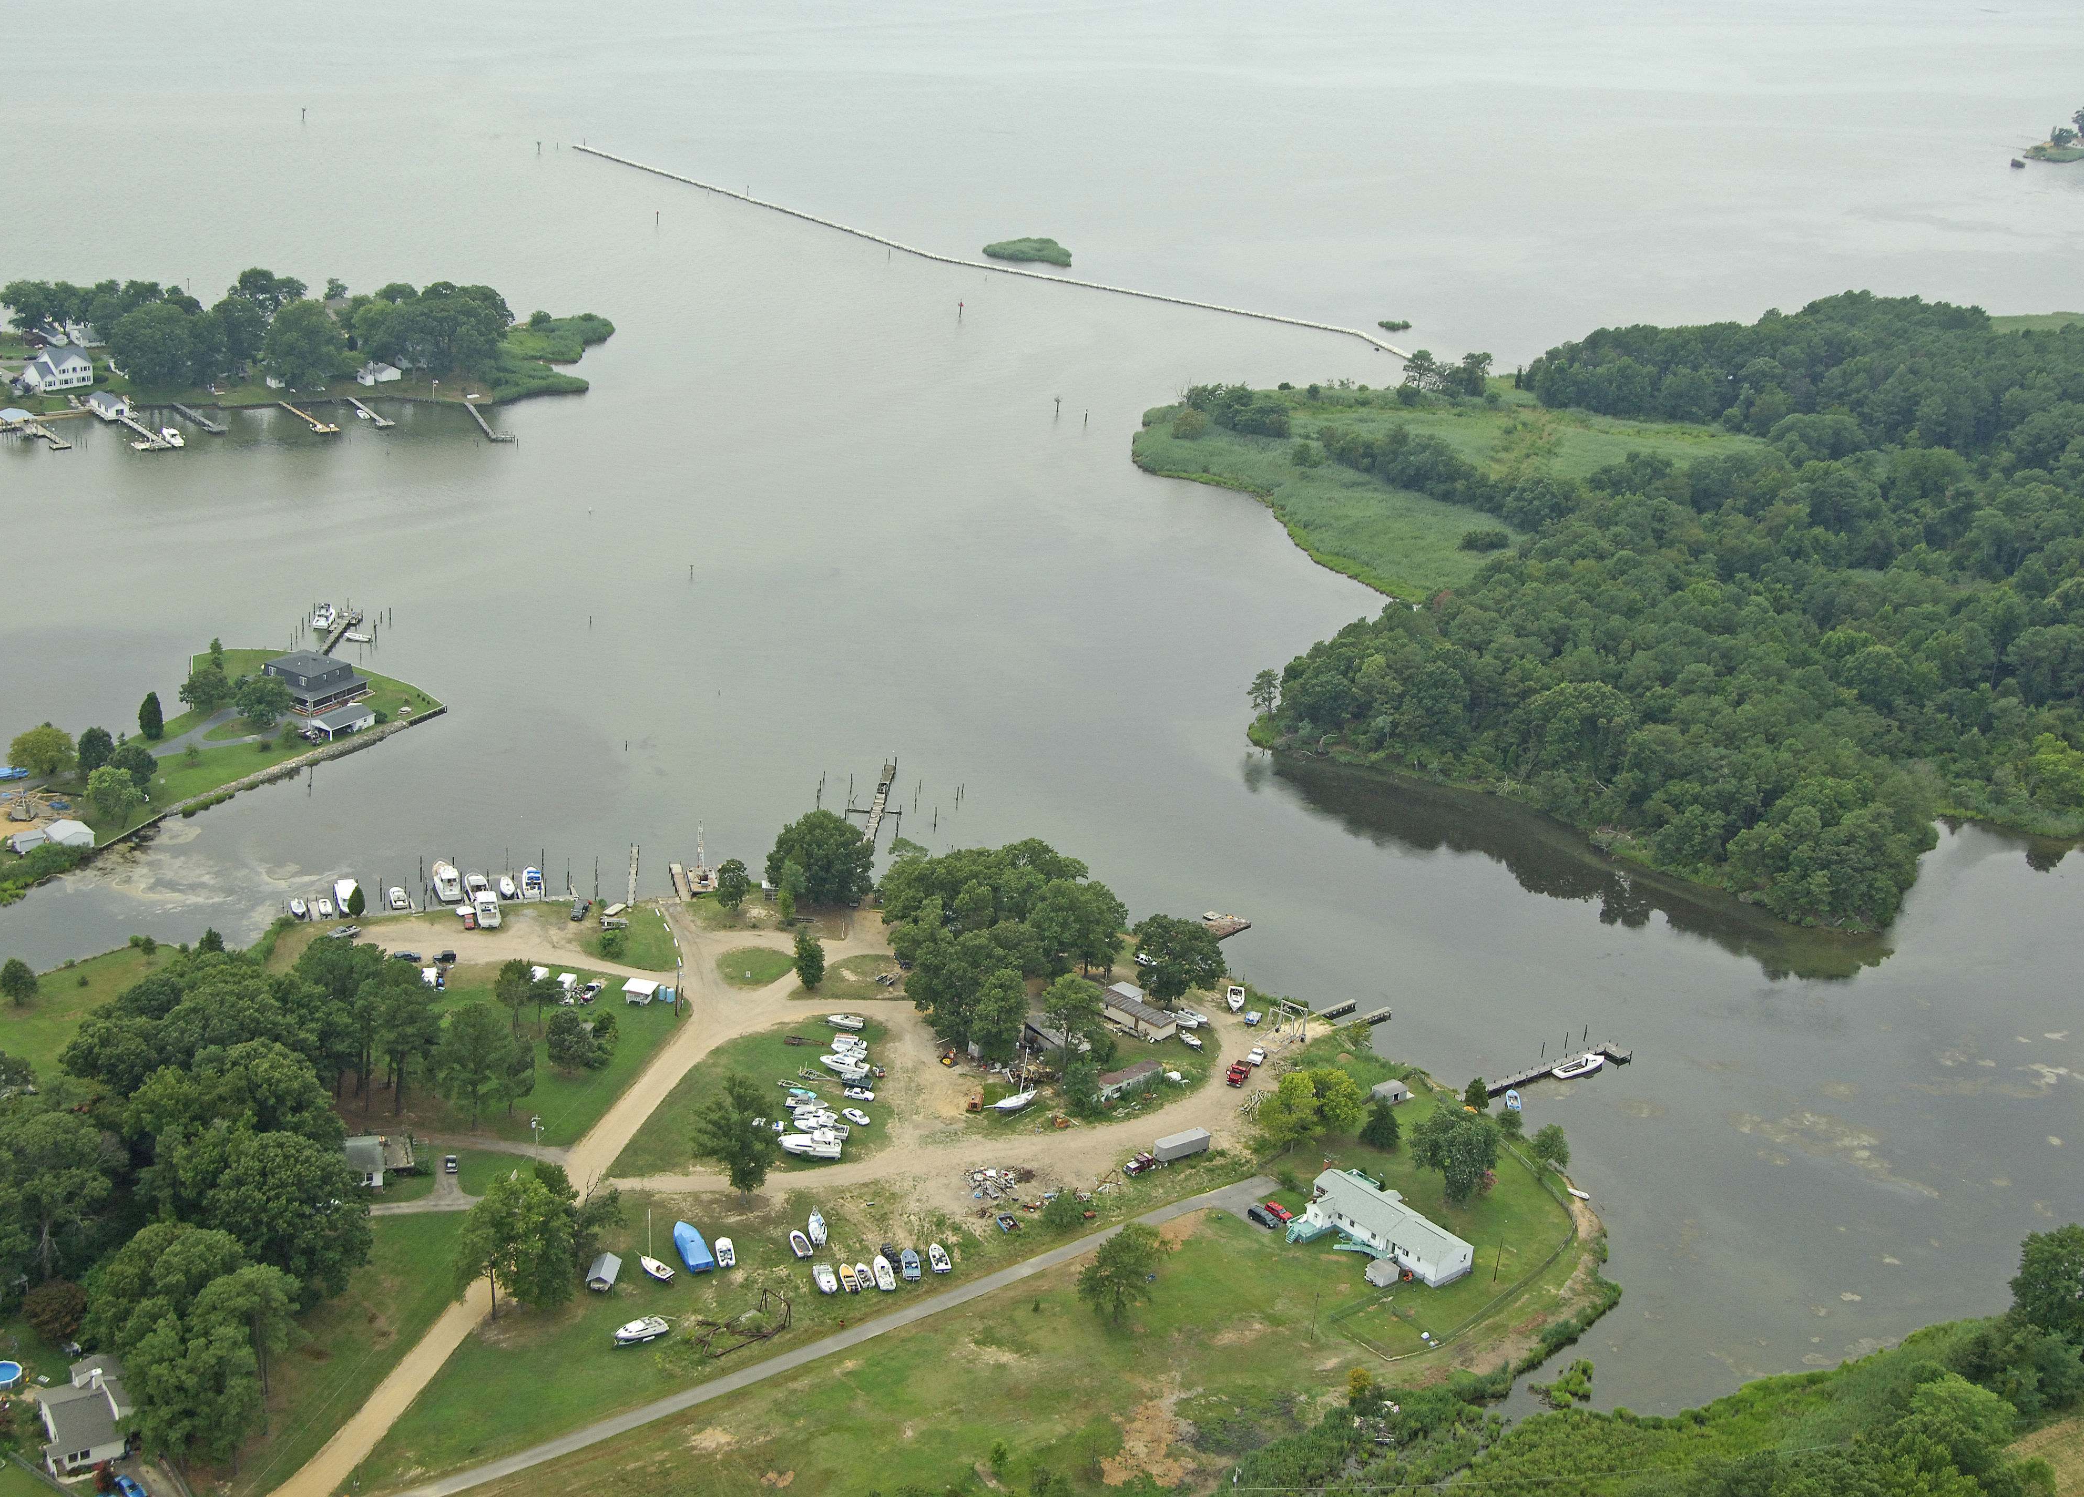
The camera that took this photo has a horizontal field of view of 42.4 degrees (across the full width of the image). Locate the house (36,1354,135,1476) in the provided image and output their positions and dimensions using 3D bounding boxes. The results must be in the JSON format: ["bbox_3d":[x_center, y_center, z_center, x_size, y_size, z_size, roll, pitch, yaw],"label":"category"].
[{"bbox_3d":[-120.340,83.250,338.580,11.500,6.200,16.400,-10,26,-32],"label":"house"}]

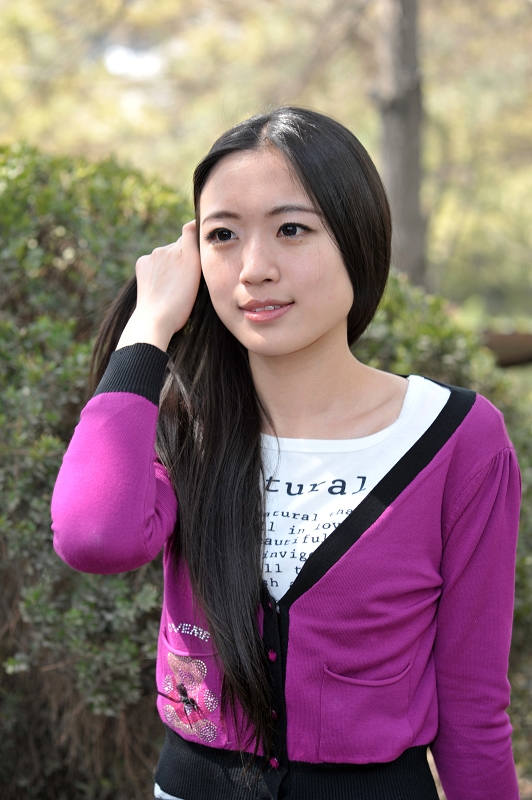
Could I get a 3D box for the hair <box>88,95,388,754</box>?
[{"bbox_3d":[-0.022,0.023,1.735,0.250,0.575,0.240,1,3,20],"label":"hair"}]

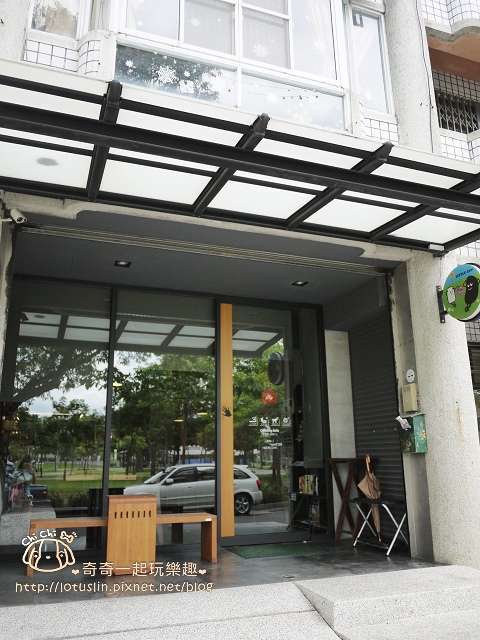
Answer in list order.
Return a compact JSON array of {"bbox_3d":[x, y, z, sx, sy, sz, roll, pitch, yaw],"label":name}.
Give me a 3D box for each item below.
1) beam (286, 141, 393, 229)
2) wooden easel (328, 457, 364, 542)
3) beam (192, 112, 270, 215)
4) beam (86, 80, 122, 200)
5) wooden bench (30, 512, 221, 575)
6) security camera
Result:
[{"bbox_3d":[0.775,-1.076,4.409,0.082,0.103,1.626,4,-10,-18],"label":"beam"},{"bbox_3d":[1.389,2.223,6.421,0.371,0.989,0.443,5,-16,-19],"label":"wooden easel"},{"bbox_3d":[-0.132,-1.150,4.091,0.082,0.103,1.625,5,-10,-19],"label":"beam"},{"bbox_3d":[-1.013,-1.222,3.782,0.082,0.103,1.625,5,-10,-19],"label":"beam"},{"bbox_3d":[-1.129,2.192,5.133,1.782,0.445,0.366,5,-16,-19],"label":"wooden bench"},{"bbox_3d":[-1.781,-0.829,4.145,0.085,0.080,0.190,18,19,-51],"label":"security camera"}]

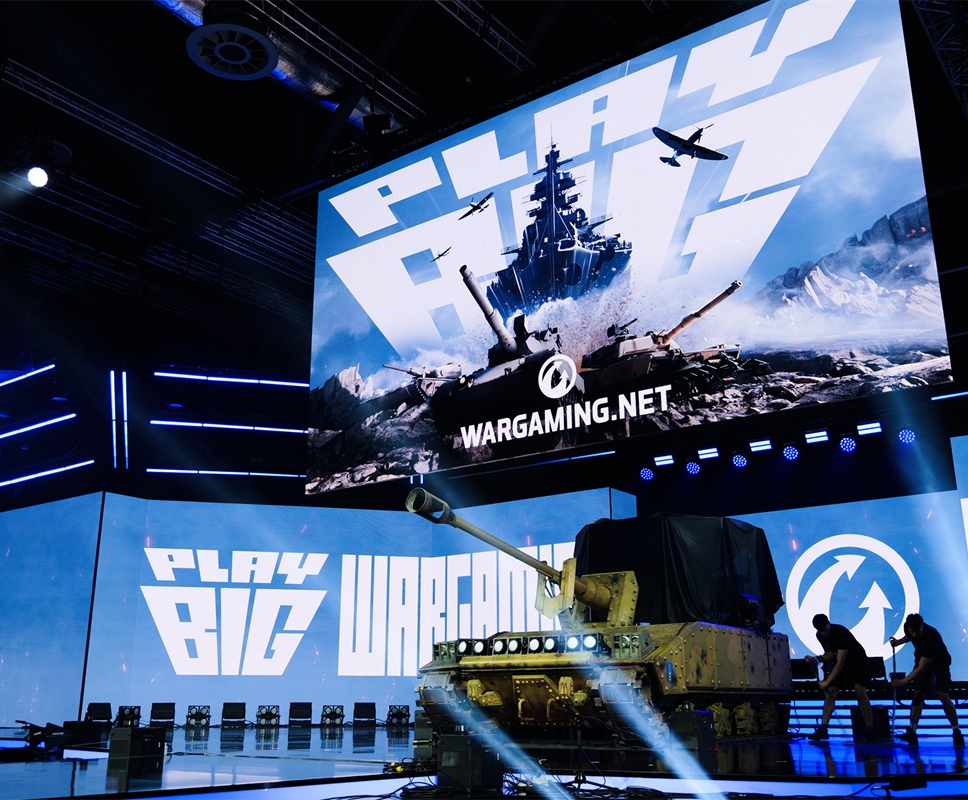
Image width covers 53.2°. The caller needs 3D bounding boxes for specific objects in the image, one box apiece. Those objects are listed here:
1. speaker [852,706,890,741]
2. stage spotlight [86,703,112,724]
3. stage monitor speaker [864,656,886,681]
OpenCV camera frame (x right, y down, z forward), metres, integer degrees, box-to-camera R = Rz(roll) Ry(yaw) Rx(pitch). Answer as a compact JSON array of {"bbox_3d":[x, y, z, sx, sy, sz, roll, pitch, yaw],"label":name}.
[{"bbox_3d":[4.313,3.623,10.800,0.320,0.360,0.320,-14,-21,39],"label":"speaker"},{"bbox_3d":[-6.743,5.514,16.930,0.420,0.400,0.270,13,-21,-36],"label":"stage spotlight"},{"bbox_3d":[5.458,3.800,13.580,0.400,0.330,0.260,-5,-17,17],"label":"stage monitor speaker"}]

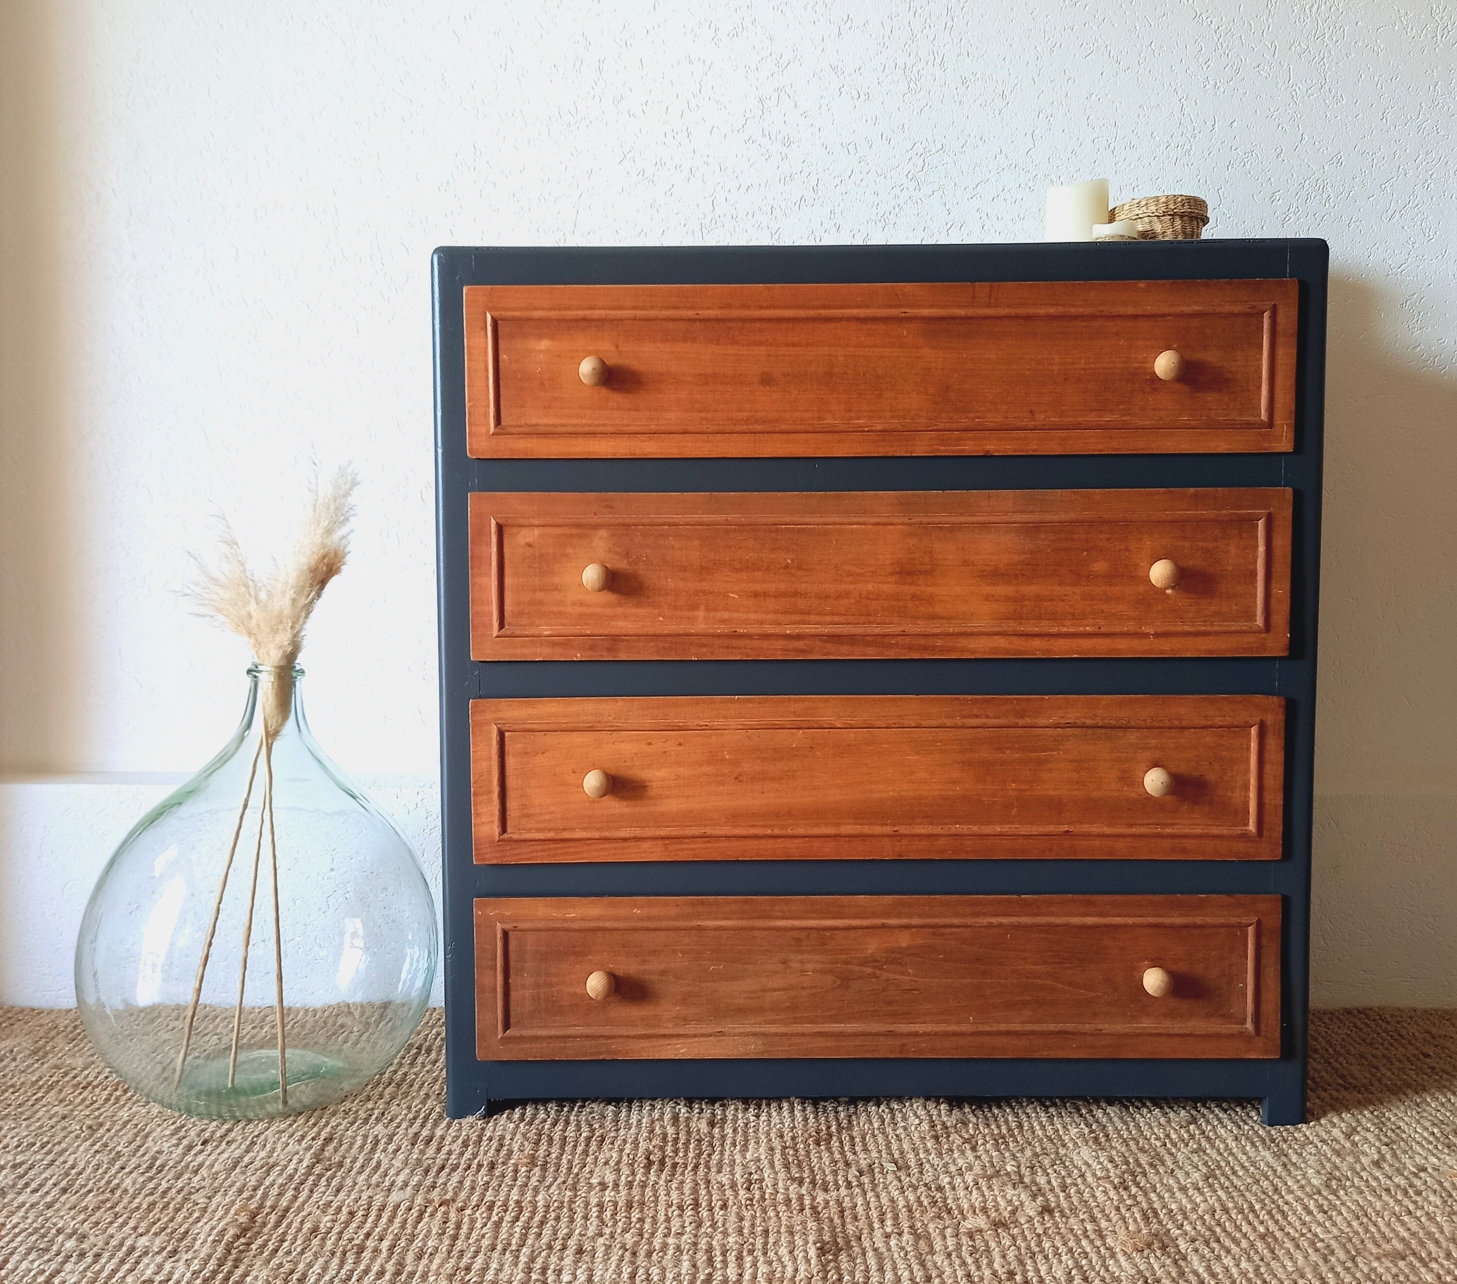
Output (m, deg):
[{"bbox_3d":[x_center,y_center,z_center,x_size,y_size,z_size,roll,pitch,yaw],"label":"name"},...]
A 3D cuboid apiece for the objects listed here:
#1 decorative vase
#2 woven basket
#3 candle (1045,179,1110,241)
[{"bbox_3d":[-0.522,0.262,1.565,0.381,0.477,0.381,0,4,1],"label":"decorative vase"},{"bbox_3d":[0.482,-0.452,1.582,0.114,0.073,0.114,0,4,1],"label":"woven basket"},{"bbox_3d":[0.390,-0.460,1.567,0.069,0.093,0.069,0,4,1],"label":"candle"}]

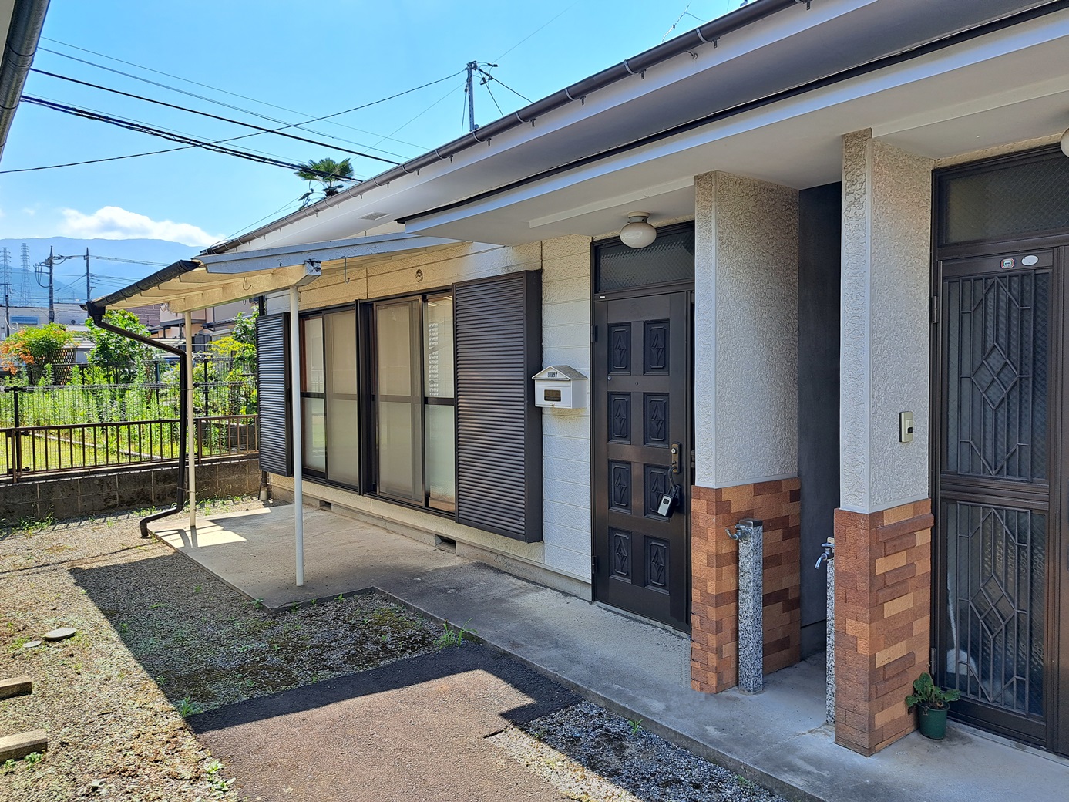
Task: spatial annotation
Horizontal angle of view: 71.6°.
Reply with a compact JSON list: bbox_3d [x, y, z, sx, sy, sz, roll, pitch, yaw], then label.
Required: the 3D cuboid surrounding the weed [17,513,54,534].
[{"bbox_3d":[-5.121,1.263,7.600,0.320,0.180,0.240,-2,3,-39],"label":"weed"}]

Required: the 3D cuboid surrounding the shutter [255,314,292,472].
[{"bbox_3d":[-3.021,-0.076,8.707,0.130,1.847,0.890,-2,3,-39],"label":"shutter"}]

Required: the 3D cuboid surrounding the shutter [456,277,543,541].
[{"bbox_3d":[-0.281,0.035,5.507,0.140,1.870,0.920,-2,2,-39],"label":"shutter"}]

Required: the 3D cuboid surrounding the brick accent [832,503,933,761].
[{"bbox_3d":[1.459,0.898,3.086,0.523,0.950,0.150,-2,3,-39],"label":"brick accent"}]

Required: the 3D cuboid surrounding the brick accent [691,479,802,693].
[{"bbox_3d":[1.068,0.873,3.717,0.690,0.959,0.143,-2,3,-39],"label":"brick accent"}]

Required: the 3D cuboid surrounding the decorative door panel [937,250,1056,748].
[{"bbox_3d":[1.862,0.385,3.021,0.045,1.927,0.418,-2,3,-39],"label":"decorative door panel"}]

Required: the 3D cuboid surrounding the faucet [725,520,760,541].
[{"bbox_3d":[0.929,0.600,3.400,0.143,0.077,0.062,-2,3,-39],"label":"faucet"}]

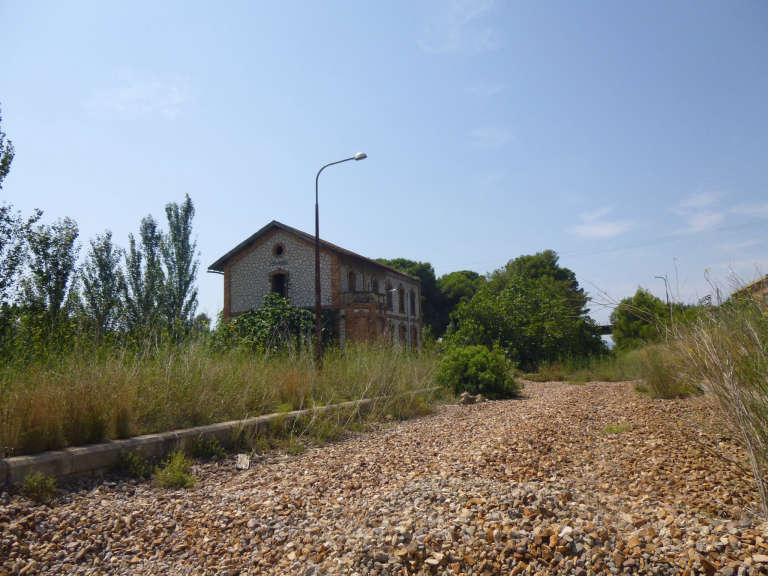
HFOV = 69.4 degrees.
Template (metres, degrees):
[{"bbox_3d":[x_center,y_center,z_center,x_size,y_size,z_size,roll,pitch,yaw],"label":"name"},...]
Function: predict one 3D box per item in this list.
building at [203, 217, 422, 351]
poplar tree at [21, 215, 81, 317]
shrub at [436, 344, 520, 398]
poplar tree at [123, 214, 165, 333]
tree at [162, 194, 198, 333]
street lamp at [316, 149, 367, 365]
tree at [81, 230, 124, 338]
[{"bbox_3d":[-4.733,1.593,46.199,11.418,11.213,15.741,-5,-8,24],"label":"building"},{"bbox_3d":[-13.572,0.620,22.632,2.282,7.340,2.282,-5,-8,24],"label":"poplar tree"},{"bbox_3d":[3.484,3.019,20.455,2.800,1.860,2.700,-5,-8,24],"label":"shrub"},{"bbox_3d":[-11.660,0.552,27.009,1.972,8.538,1.972,-5,-8,24],"label":"poplar tree"},{"bbox_3d":[-10.748,-0.012,29.197,1.822,10.191,1.822,-5,-8,24],"label":"tree"},{"bbox_3d":[-1.202,-0.380,15.694,1.600,6.868,0.250,-5,-8,24],"label":"street lamp"},{"bbox_3d":[-12.598,0.940,24.793,1.900,7.230,1.900,-5,-8,24],"label":"tree"}]

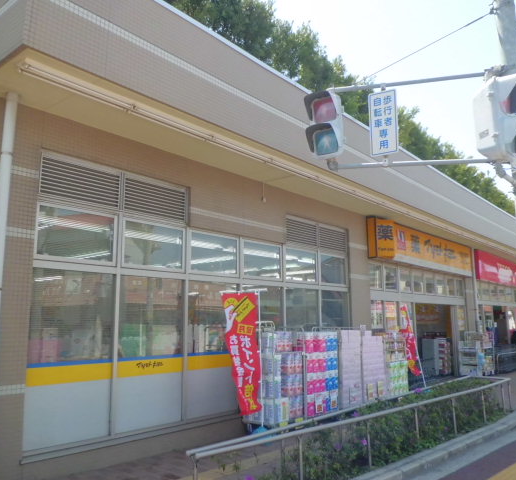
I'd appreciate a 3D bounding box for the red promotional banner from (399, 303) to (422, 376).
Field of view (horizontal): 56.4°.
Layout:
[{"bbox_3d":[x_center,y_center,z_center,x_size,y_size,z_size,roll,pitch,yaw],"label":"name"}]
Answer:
[{"bbox_3d":[3.611,2.342,11.400,0.500,1.750,0.180,-6,-11,31],"label":"red promotional banner"}]

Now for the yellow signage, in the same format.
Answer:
[{"bbox_3d":[4.965,0.367,13.926,0.340,1.020,6.700,-9,-13,40],"label":"yellow signage"}]

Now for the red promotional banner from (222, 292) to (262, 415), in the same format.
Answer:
[{"bbox_3d":[-0.242,1.707,7.350,0.600,1.750,0.140,-5,-11,25],"label":"red promotional banner"}]

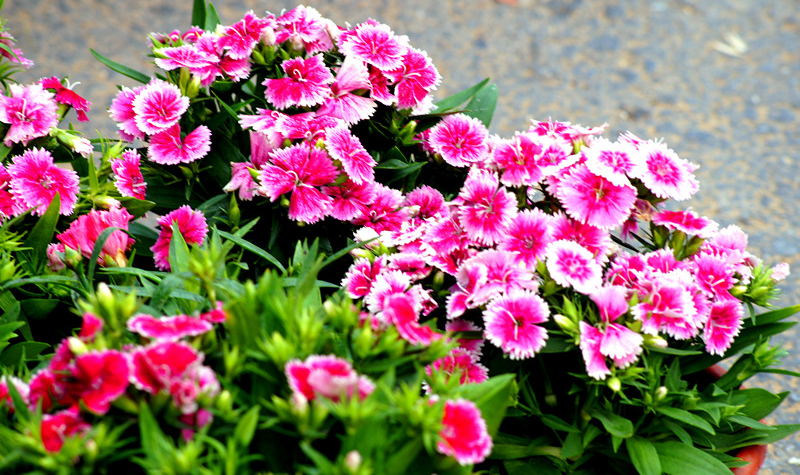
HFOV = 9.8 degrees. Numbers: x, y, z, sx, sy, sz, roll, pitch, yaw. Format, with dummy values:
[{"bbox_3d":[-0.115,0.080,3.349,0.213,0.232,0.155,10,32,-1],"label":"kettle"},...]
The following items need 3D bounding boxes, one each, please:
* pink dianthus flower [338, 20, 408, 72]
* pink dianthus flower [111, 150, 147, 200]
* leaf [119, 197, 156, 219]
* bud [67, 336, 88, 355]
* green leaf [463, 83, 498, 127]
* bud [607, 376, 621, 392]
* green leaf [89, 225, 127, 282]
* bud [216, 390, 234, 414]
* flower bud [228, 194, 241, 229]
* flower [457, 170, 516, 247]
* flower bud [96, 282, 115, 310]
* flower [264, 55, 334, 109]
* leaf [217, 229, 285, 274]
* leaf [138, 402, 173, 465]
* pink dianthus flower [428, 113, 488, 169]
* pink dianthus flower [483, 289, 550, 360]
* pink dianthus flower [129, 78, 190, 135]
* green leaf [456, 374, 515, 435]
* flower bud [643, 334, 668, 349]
[{"bbox_3d":[-0.015,-0.109,2.650,0.038,0.014,0.034,-19,59,-23],"label":"pink dianthus flower"},{"bbox_3d":[-0.144,-0.033,2.480,0.015,0.030,0.029,-4,27,44],"label":"pink dianthus flower"},{"bbox_3d":[-0.139,-0.016,2.470,0.023,0.009,0.012,8,38,10],"label":"leaf"},{"bbox_3d":[-0.156,0.053,2.260,0.006,0.013,0.006,-54,19,-20],"label":"bud"},{"bbox_3d":[0.047,-0.074,2.660,0.016,0.034,0.007,32,14,23],"label":"green leaf"},{"bbox_3d":[0.111,0.077,2.430,0.007,0.009,0.007,5,36,-4],"label":"bud"},{"bbox_3d":[-0.152,0.009,2.430,0.021,0.033,0.012,-5,38,-7],"label":"green leaf"},{"bbox_3d":[-0.089,0.084,2.380,0.008,0.013,0.008,-8,24,0],"label":"bud"},{"bbox_3d":[-0.087,-0.014,2.460,0.006,0.021,0.006,-6,19,-2],"label":"flower bud"},{"bbox_3d":[0.048,-0.017,2.580,0.036,0.015,0.042,25,84,29],"label":"flower"},{"bbox_3d":[-0.147,0.029,2.320,0.009,0.015,0.009,-7,30,5],"label":"flower bud"},{"bbox_3d":[-0.054,-0.084,2.500,0.037,0.016,0.033,-7,61,-10],"label":"flower"},{"bbox_3d":[-0.081,0.008,2.540,0.048,0.009,0.008,32,29,-18],"label":"leaf"},{"bbox_3d":[-0.117,0.095,2.240,0.012,0.034,0.006,-18,15,-11],"label":"leaf"},{"bbox_3d":[0.032,-0.055,2.620,0.035,0.014,0.034,-8,64,-10],"label":"pink dianthus flower"},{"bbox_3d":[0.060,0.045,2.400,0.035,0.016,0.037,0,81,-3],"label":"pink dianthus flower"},{"bbox_3d":[-0.130,-0.070,2.520,0.032,0.015,0.032,-3,76,-4],"label":"pink dianthus flower"},{"bbox_3d":[0.041,0.081,2.260,0.022,0.038,0.009,40,12,3],"label":"green leaf"},{"bbox_3d":[0.133,0.054,2.410,0.013,0.006,0.006,15,-4,15],"label":"flower bud"}]

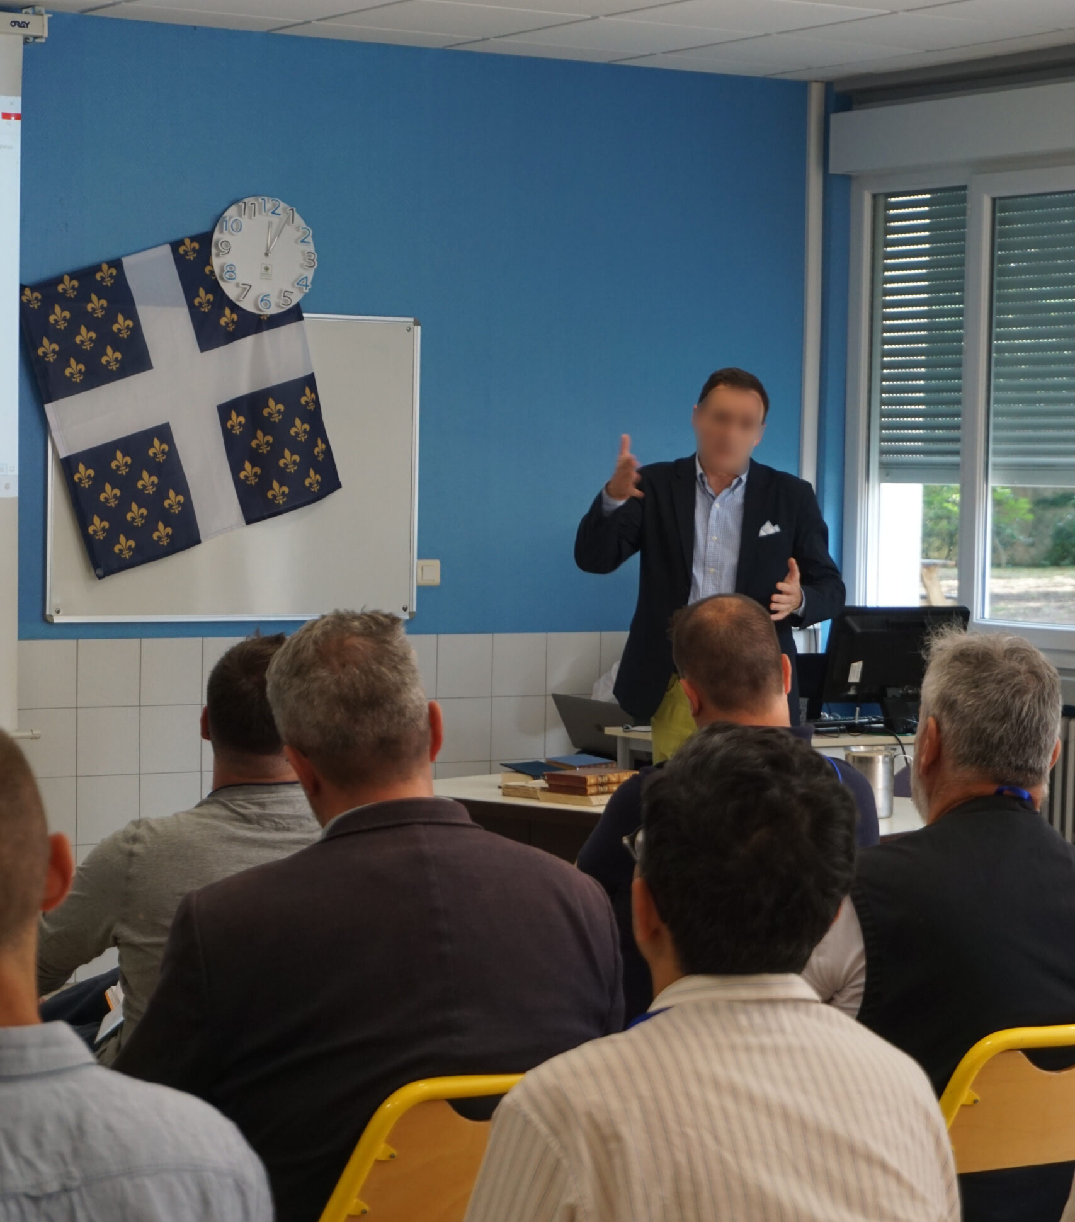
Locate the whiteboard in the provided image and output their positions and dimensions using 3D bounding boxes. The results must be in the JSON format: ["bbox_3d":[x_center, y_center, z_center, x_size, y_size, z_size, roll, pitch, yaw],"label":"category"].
[{"bbox_3d":[-0.887,-0.428,9.575,1.210,0.910,0.025,-1,3,-32],"label":"whiteboard"}]

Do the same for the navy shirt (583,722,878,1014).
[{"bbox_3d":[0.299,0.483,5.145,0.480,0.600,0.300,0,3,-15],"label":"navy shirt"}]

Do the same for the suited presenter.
[{"bbox_3d":[0.458,0.261,8.503,0.670,1.800,0.460,1,3,10],"label":"suited presenter"}]

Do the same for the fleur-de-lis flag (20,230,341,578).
[{"bbox_3d":[-1.021,-0.648,9.458,0.830,0.860,0.050,-21,14,-29],"label":"fleur-de-lis flag"}]

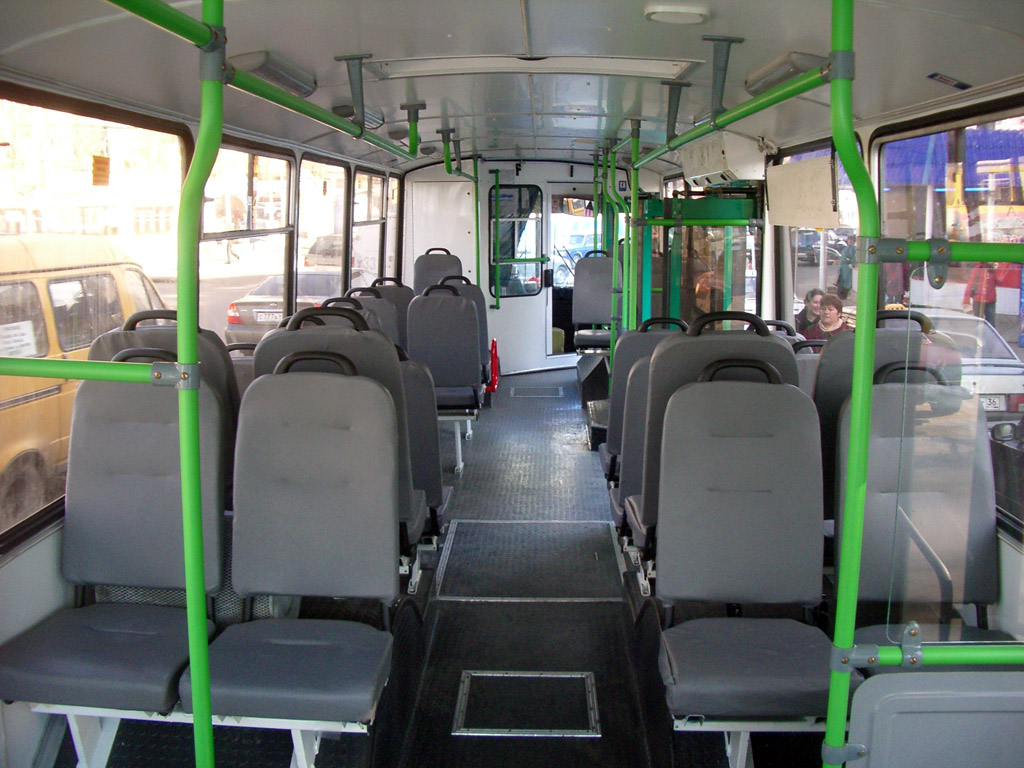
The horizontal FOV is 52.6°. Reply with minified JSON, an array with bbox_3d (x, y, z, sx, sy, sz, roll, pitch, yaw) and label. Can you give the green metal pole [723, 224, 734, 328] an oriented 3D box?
[{"bbox_3d":[1.371,-0.297,6.622,0.060,1.750,0.050,0,9,1],"label":"green metal pole"}]

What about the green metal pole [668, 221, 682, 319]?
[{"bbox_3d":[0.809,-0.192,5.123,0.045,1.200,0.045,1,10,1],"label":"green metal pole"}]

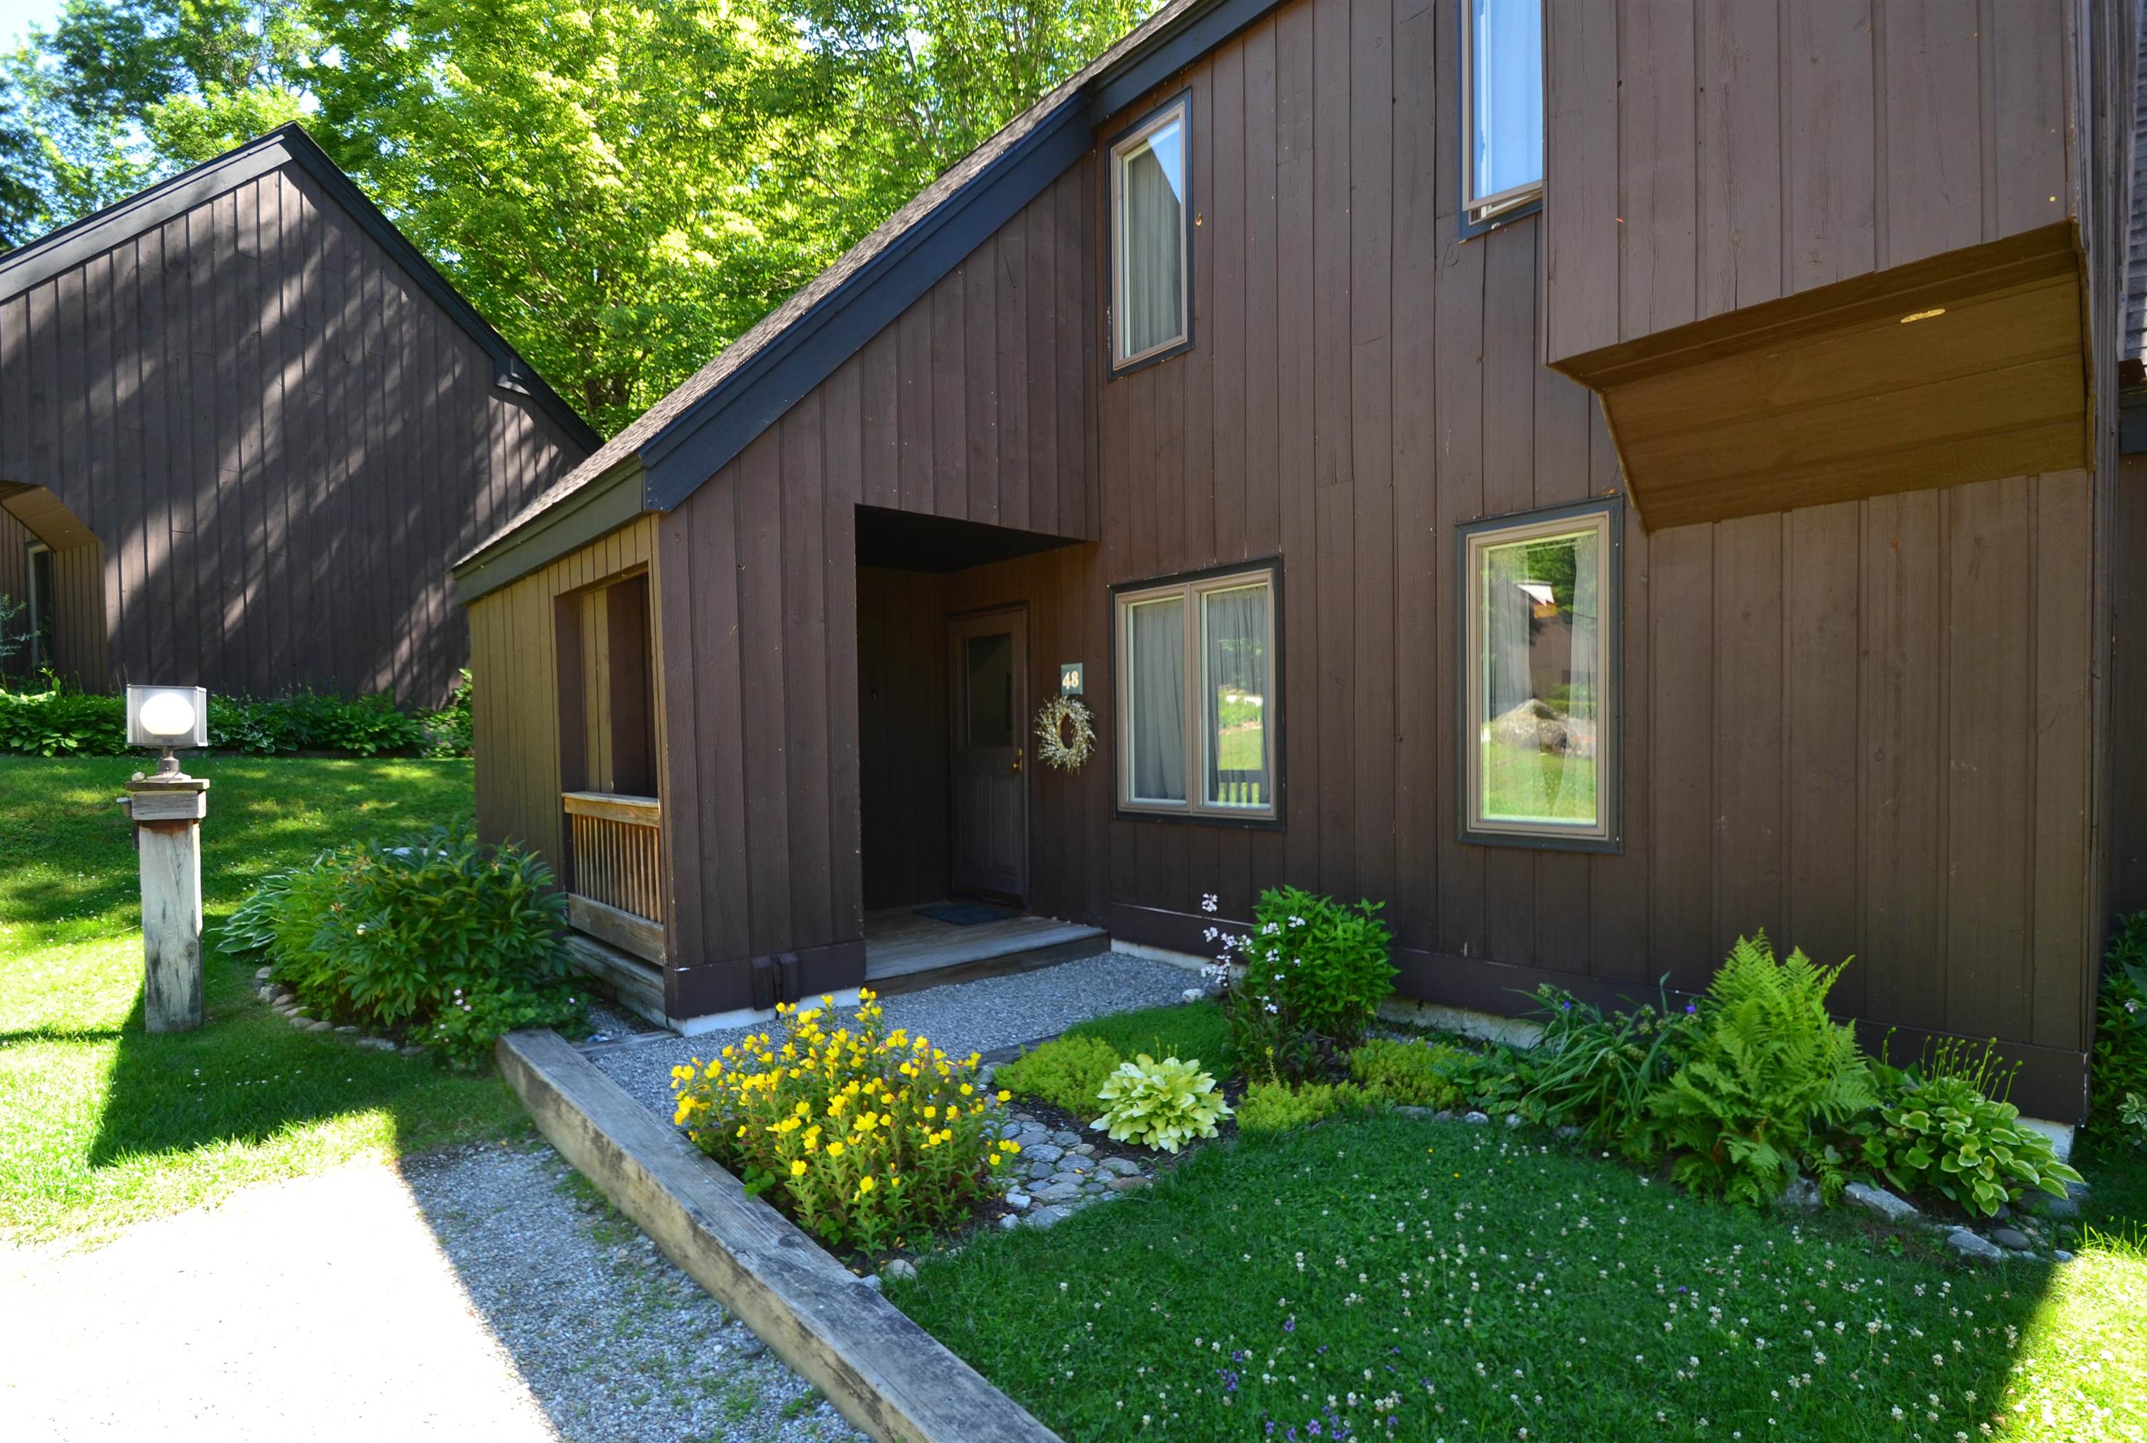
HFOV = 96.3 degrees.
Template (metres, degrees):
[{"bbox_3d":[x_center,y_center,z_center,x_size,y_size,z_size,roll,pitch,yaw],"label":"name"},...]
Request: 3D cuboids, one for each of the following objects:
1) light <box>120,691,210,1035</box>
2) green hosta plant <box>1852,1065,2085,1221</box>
[{"bbox_3d":[-4.150,0.630,4.400,0.280,1.580,0.280,0,0,-44],"label":"light"},{"bbox_3d":[2.600,1.220,2.800,0.460,0.380,0.520,0,0,-43],"label":"green hosta plant"}]

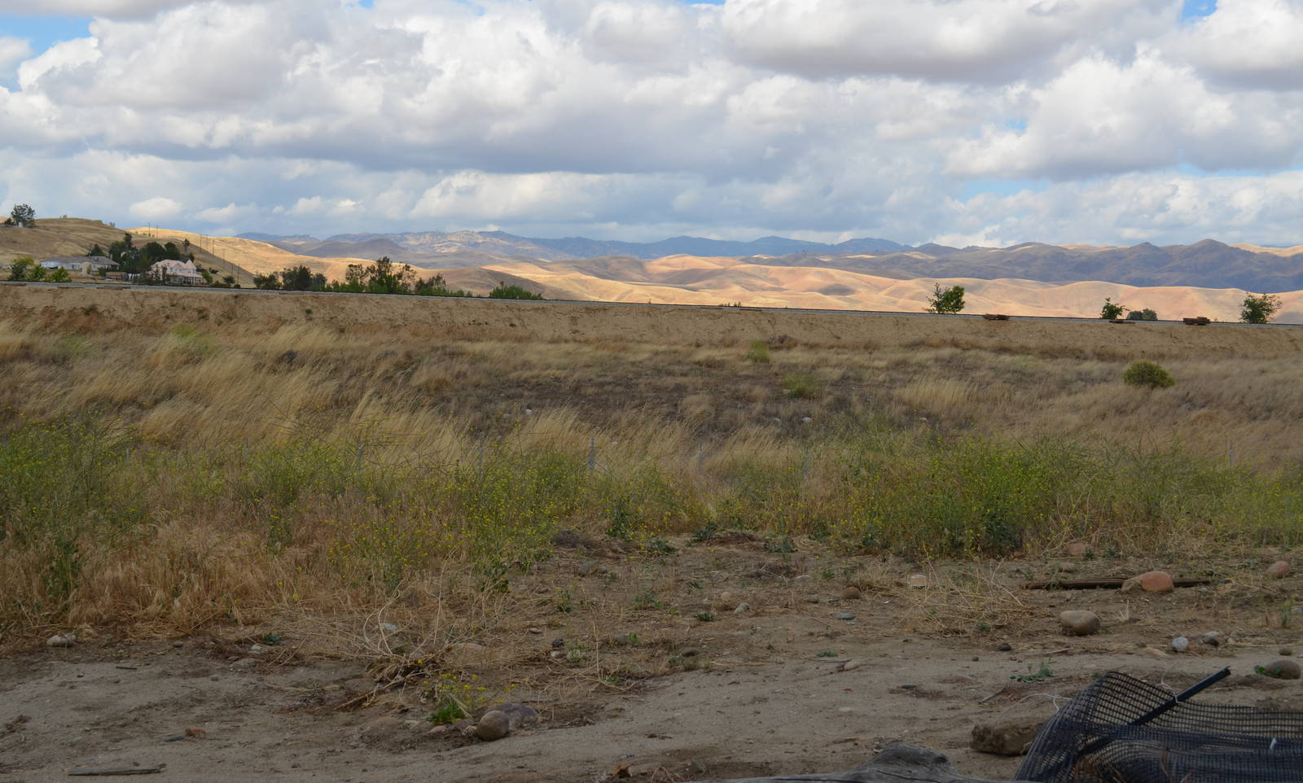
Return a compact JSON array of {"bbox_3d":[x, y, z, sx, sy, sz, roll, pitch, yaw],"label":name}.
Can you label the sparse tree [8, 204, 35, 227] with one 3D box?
[{"bbox_3d":[-298.772,-83.603,720.000,12.500,11.200,11.500,1,3,0],"label":"sparse tree"}]

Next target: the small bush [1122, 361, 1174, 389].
[{"bbox_3d":[26.193,-0.832,80.000,2.700,1.550,2.400,1,3,0],"label":"small bush"}]

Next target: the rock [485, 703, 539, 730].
[{"bbox_3d":[-0.534,1.250,5.830,0.205,0.100,0.150,1,3,0],"label":"rock"}]

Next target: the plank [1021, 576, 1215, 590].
[{"bbox_3d":[2.790,1.147,9.070,1.190,0.050,0.110,0,3,-13],"label":"plank"}]

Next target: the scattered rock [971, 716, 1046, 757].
[{"bbox_3d":[1.316,1.272,5.580,0.285,0.125,0.190,1,3,0],"label":"scattered rock"}]

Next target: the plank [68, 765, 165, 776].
[{"bbox_3d":[-1.791,1.274,5.080,0.320,0.016,0.055,1,3,-7],"label":"plank"}]

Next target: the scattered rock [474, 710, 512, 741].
[{"bbox_3d":[-0.582,1.230,5.580,0.135,0.115,0.135,1,3,0],"label":"scattered rock"}]

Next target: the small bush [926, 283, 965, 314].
[{"bbox_3d":[31.937,-10.023,165.000,4.300,3.600,3.800,1,3,0],"label":"small bush"}]

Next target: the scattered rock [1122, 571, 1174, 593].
[{"bbox_3d":[2.921,1.124,8.930,0.285,0.125,0.210,1,3,0],"label":"scattered rock"}]

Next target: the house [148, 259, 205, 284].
[{"bbox_3d":[-162.751,-41.010,520.000,18.000,9.000,13.000,1,3,-12],"label":"house"}]

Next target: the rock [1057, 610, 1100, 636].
[{"bbox_3d":[2.156,1.173,7.650,0.205,0.120,0.165,1,3,0],"label":"rock"}]

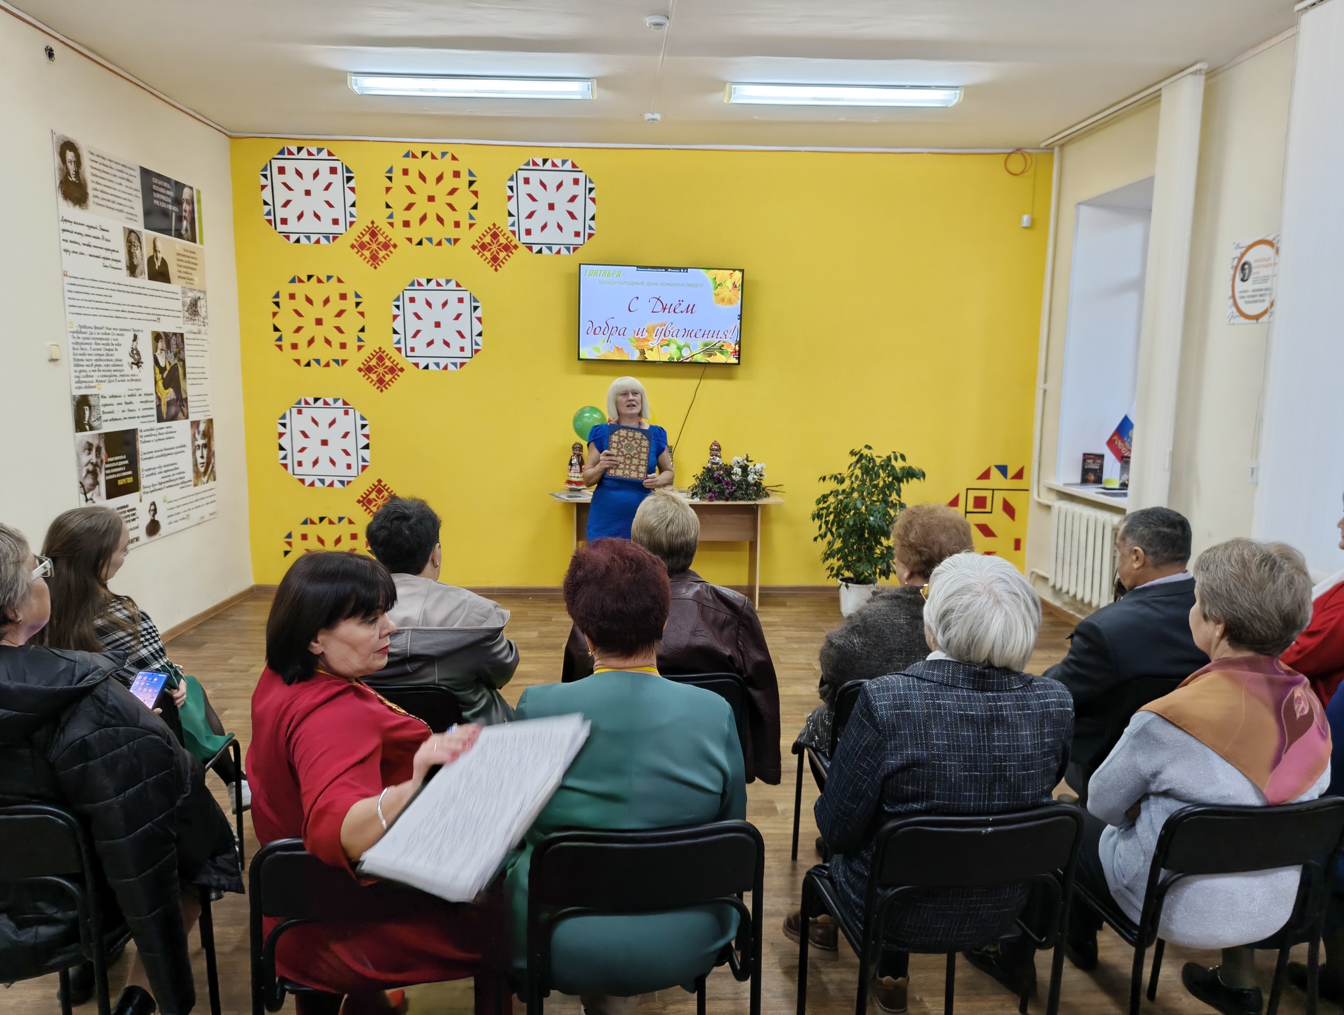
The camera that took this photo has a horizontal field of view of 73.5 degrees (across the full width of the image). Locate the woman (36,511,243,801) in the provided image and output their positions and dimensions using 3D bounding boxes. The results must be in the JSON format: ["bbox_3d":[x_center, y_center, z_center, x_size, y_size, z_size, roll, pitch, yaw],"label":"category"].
[{"bbox_3d":[-1.621,0.581,2.736,0.540,1.250,0.850,2,8,10],"label":"woman"}]

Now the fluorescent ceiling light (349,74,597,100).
[{"bbox_3d":[-1.051,-2.255,4.836,1.300,0.070,0.190,0,8,-2],"label":"fluorescent ceiling light"}]

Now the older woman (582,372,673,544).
[{"bbox_3d":[-0.280,0.020,5.474,0.560,1.615,0.400,1,8,-2],"label":"older woman"}]

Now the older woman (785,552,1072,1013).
[{"bbox_3d":[0.491,0.679,2.069,0.510,1.270,0.840,-1,8,-10],"label":"older woman"}]

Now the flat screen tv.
[{"bbox_3d":[-0.078,-1.354,6.291,1.135,0.655,0.070,0,8,-2],"label":"flat screen tv"}]

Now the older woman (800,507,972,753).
[{"bbox_3d":[0.699,0.593,2.797,0.560,1.280,0.780,-1,8,-12],"label":"older woman"}]

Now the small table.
[{"bbox_3d":[-0.032,0.313,6.455,1.590,0.765,0.580,1,8,-2],"label":"small table"}]

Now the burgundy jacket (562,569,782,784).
[{"bbox_3d":[-0.003,0.463,2.505,0.600,0.640,0.360,0,8,-2],"label":"burgundy jacket"}]

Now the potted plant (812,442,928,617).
[{"bbox_3d":[1.280,0.159,6.075,0.710,1.160,0.650,0,8,-2],"label":"potted plant"}]

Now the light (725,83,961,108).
[{"bbox_3d":[0.920,-2.242,4.907,1.290,0.070,0.190,0,8,-2],"label":"light"}]

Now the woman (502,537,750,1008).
[{"bbox_3d":[-0.096,0.692,1.938,0.520,1.310,0.740,0,8,-4],"label":"woman"}]

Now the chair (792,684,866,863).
[{"bbox_3d":[0.673,0.845,2.731,0.500,0.800,0.560,0,8,-6],"label":"chair"}]

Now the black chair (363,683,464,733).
[{"bbox_3d":[-0.781,0.830,2.696,0.500,0.800,0.560,0,8,-6],"label":"black chair"}]

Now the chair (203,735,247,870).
[{"bbox_3d":[-1.600,0.817,2.581,0.490,0.810,0.540,0,8,-2],"label":"chair"}]

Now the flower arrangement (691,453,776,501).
[{"bbox_3d":[0.427,-0.217,6.320,0.600,0.330,0.360,1,8,-2],"label":"flower arrangement"}]

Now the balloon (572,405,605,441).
[{"bbox_3d":[-0.562,-0.559,6.168,0.235,0.265,0.235,0,8,-2],"label":"balloon"}]

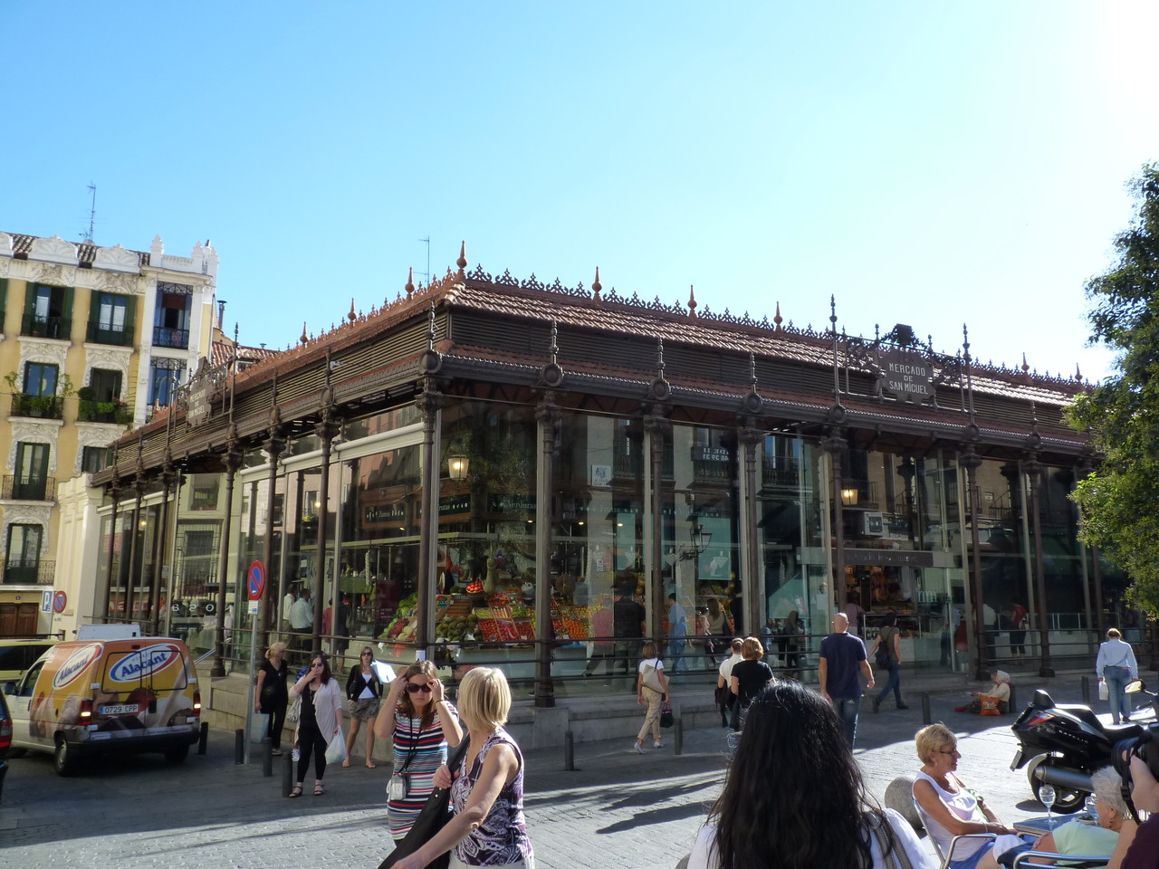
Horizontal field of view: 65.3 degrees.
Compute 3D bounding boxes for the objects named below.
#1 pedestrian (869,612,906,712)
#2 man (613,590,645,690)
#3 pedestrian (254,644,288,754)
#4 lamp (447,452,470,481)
[{"bbox_3d":[5.294,3.864,15.524,0.520,1.680,0.520,8,-12,-41],"label":"pedestrian"},{"bbox_3d":[0.869,3.584,15.918,0.550,1.833,0.360,3,-11,-17],"label":"man"},{"bbox_3d":[-4.710,4.029,13.852,0.500,1.650,0.360,7,-12,-36],"label":"pedestrian"},{"bbox_3d":[-1.984,0.513,14.840,0.350,0.480,0.350,-5,-12,29],"label":"lamp"}]

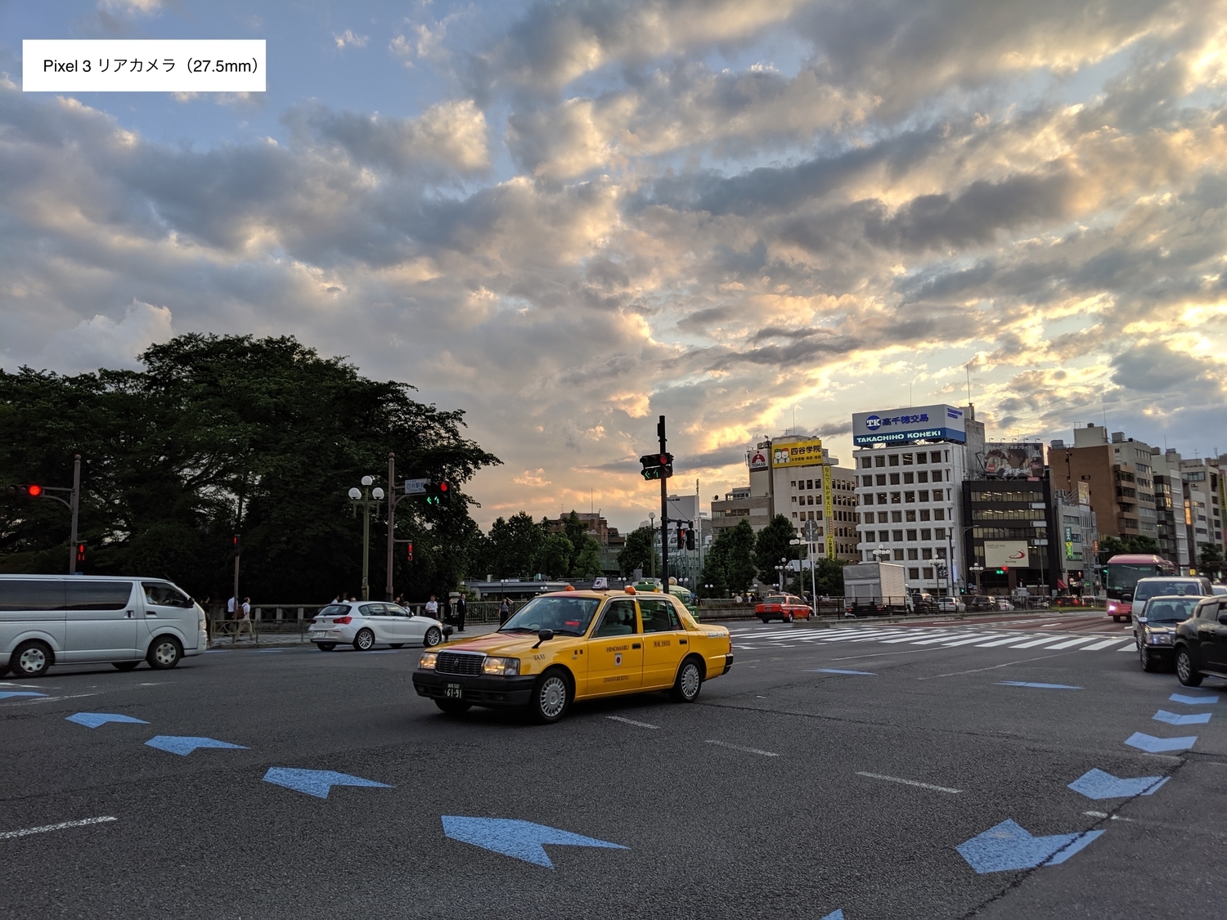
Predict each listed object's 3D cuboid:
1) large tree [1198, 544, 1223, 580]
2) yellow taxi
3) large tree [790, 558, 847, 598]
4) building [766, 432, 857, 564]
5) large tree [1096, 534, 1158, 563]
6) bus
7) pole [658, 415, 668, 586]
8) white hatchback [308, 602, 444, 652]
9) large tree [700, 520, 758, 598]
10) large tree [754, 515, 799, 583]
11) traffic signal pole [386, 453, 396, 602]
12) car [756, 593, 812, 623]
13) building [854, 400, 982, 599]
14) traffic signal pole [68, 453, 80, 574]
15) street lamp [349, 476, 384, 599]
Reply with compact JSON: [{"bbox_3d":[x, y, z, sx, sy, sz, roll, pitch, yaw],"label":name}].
[{"bbox_3d":[109.200,20.420,175.000,5.600,10.166,5.600,-1,-8,0],"label":"large tree"},{"bbox_3d":[-0.340,2.460,12.520,1.700,1.530,4.660,-7,-10,38],"label":"yellow taxi"},{"bbox_3d":[21.091,12.635,97.616,6.000,5.399,6.000,-3,-8,12],"label":"large tree"},{"bbox_3d":[45.358,14.373,213.329,13.200,34.051,18.000,-6,-9,34],"label":"building"},{"bbox_3d":[83.524,17.543,155.000,9.500,11.023,8.500,-1,-8,0],"label":"large tree"},{"bbox_3d":[30.100,7.270,54.200,2.500,3.500,11.600,-6,-10,34],"label":"bus"},{"bbox_3d":[1.588,2.032,29.507,0.240,6.930,0.240,-1,-8,3],"label":"pole"},{"bbox_3d":[-7.100,5.030,29.250,1.770,1.430,4.330,-6,-9,35],"label":"white hatchback"},{"bbox_3d":[12.620,11.148,105.000,6.300,9.360,6.300,-1,-8,0],"label":"large tree"},{"bbox_3d":[18.279,11.140,105.246,5.400,10.604,5.400,-2,-8,10],"label":"large tree"},{"bbox_3d":[-8.242,3.090,35.456,0.250,6.817,0.250,-1,-8,0],"label":"traffic signal pole"},{"bbox_3d":[9.950,8.560,55.000,1.700,1.520,4.590,-7,-10,35],"label":"car"},{"bbox_3d":[58.452,9.437,185.135,17.800,35.847,19.000,-6,-9,34],"label":"building"},{"bbox_3d":[-19.569,3.163,34.518,0.260,6.782,0.260,4,-9,-29],"label":"traffic signal pole"},{"bbox_3d":[-9.244,3.564,35.568,1.400,6.072,1.400,1,-8,-14],"label":"street lamp"}]

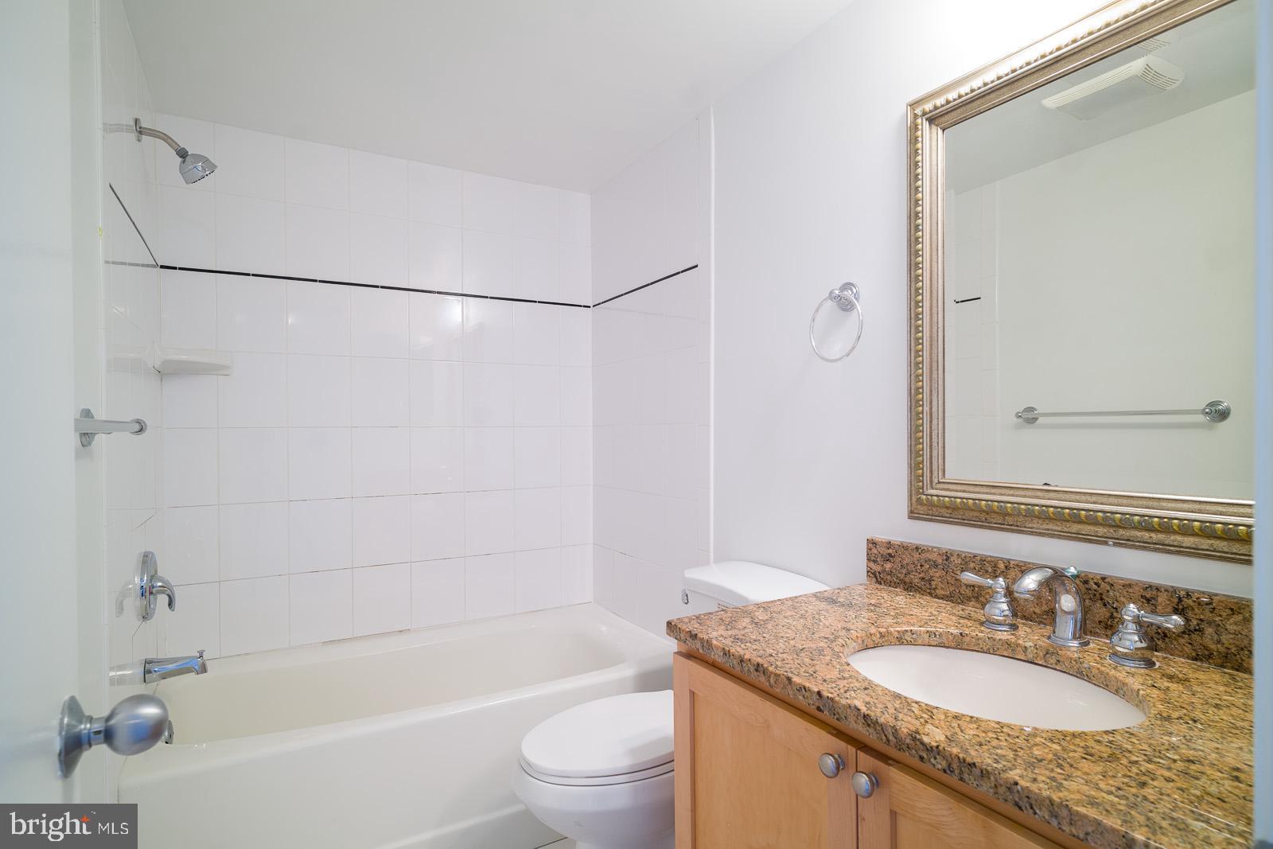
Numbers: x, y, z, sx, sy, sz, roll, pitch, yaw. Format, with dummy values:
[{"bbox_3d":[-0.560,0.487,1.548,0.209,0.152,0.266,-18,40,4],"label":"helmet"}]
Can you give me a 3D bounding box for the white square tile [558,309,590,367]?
[{"bbox_3d":[-0.261,-0.376,2.741,0.143,0.257,0.010,0,0,-28],"label":"white square tile"}]

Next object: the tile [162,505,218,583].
[{"bbox_3d":[-1.458,0.398,2.085,0.150,0.254,0.010,0,0,-29],"label":"tile"}]

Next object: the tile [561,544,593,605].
[{"bbox_3d":[-0.252,0.644,2.726,0.145,0.248,0.010,0,-1,-28],"label":"tile"}]

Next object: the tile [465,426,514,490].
[{"bbox_3d":[-0.589,0.137,2.553,0.200,0.253,0.010,0,-1,-28],"label":"tile"}]

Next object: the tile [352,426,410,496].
[{"bbox_3d":[-0.942,0.139,2.352,0.201,0.252,0.010,0,-1,-29],"label":"tile"}]

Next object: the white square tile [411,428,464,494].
[{"bbox_3d":[-0.767,0.138,2.457,0.200,0.253,0.010,0,-1,-28],"label":"white square tile"}]

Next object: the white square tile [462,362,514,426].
[{"bbox_3d":[-0.594,-0.119,2.564,0.202,0.254,0.010,0,0,-29],"label":"white square tile"}]

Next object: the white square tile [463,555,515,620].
[{"bbox_3d":[-0.585,0.645,2.558,0.201,0.252,0.010,0,0,-28],"label":"white square tile"}]

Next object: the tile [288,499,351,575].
[{"bbox_3d":[-1.123,0.394,2.268,0.201,0.252,0.010,0,0,-28],"label":"tile"}]

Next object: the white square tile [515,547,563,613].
[{"bbox_3d":[-0.412,0.648,2.662,0.202,0.254,0.010,0,0,-29],"label":"white square tile"}]

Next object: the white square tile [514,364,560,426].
[{"bbox_3d":[-0.413,-0.118,2.648,0.201,0.254,0.010,0,-1,-29],"label":"white square tile"}]

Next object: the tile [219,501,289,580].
[{"bbox_3d":[-1.303,0.397,2.171,0.202,0.254,0.010,0,0,-29],"label":"tile"}]

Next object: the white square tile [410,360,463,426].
[{"bbox_3d":[-0.767,-0.117,2.452,0.201,0.254,0.010,0,-1,-29],"label":"white square tile"}]

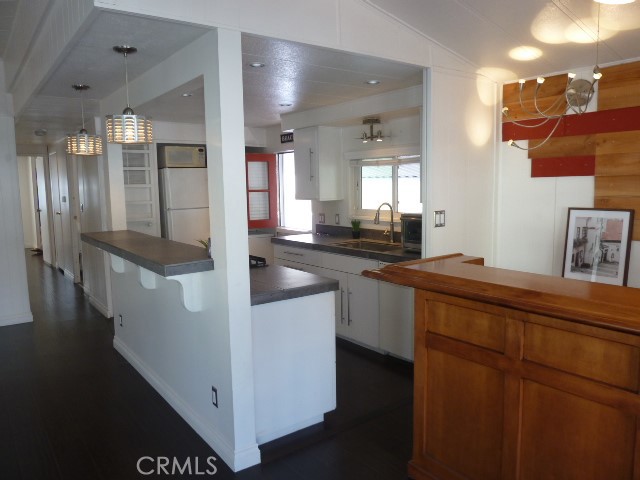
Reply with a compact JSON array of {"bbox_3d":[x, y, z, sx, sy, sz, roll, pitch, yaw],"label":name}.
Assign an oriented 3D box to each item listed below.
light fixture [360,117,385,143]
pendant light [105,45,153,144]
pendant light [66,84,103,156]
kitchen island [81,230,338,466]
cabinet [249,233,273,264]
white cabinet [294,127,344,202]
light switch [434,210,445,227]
[{"bbox_3d":[0.474,-0.993,4.228,0.131,0.196,0.272,-7,9,-37],"label":"light fixture"},{"bbox_3d":[-1.022,-0.765,2.454,0.252,0.498,0.252,-7,9,-37],"label":"pendant light"},{"bbox_3d":[-1.753,-0.875,3.416,0.252,0.498,0.252,-7,9,-37],"label":"pendant light"},{"bbox_3d":[-0.946,0.542,3.373,1.020,1.122,2.255,-7,9,-37],"label":"kitchen island"},{"bbox_3d":[-0.944,0.320,5.963,0.574,0.906,0.604,-7,9,-37],"label":"cabinet"},{"bbox_3d":[-0.008,-0.788,4.810,0.317,0.739,0.403,-7,9,-37],"label":"white cabinet"},{"bbox_3d":[0.849,-0.148,3.265,0.117,0.115,0.012,-7,9,-37],"label":"light switch"}]

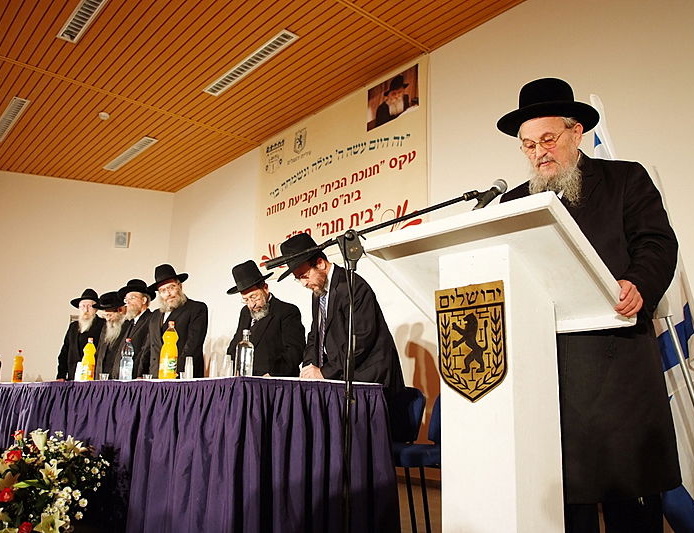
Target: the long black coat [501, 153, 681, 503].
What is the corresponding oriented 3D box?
[{"bbox_3d":[0.858,0.192,1.982,0.430,1.224,0.570,13,-16,-44],"label":"long black coat"}]

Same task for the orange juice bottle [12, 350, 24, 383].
[{"bbox_3d":[-3.286,1.002,5.766,0.092,0.325,0.092,11,-15,-39],"label":"orange juice bottle"}]

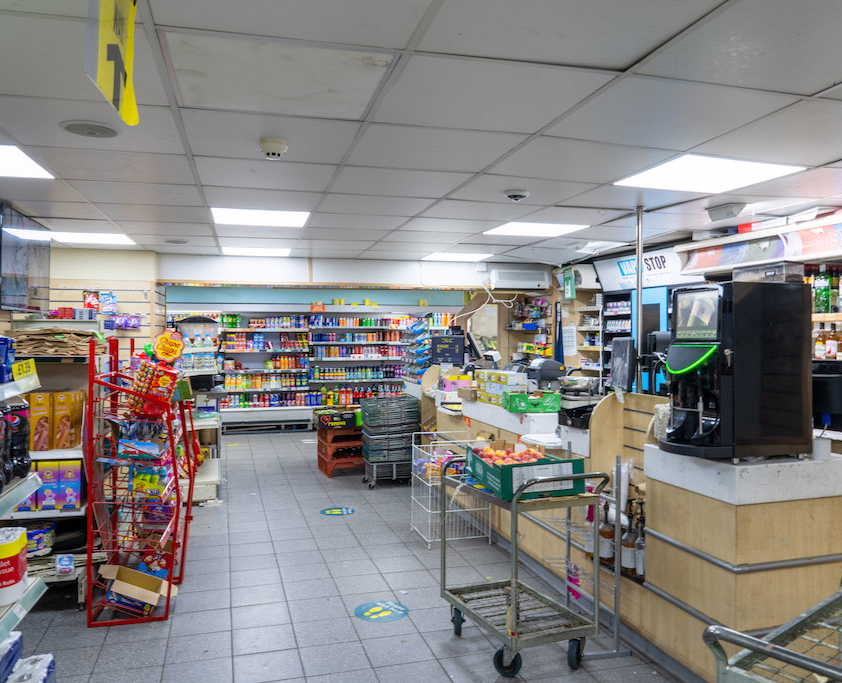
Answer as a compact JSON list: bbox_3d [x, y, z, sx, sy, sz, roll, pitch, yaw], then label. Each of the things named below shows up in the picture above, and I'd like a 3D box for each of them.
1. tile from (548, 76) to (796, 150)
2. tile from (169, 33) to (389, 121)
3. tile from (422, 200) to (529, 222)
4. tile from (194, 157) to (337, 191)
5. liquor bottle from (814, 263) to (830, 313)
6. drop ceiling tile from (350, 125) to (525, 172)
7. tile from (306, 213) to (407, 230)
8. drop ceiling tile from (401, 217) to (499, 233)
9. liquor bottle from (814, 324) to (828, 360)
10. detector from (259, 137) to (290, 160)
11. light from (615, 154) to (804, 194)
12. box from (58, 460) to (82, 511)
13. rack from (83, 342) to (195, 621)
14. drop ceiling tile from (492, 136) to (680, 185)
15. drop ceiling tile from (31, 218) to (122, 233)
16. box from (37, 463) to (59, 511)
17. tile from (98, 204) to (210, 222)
[{"bbox_3d":[0.771,-0.721,2.183,0.600,0.020,0.600,0,1,-14],"label":"tile"},{"bbox_3d":[-0.393,-0.724,1.888,0.600,0.020,0.600,0,1,-14],"label":"tile"},{"bbox_3d":[0.331,-0.747,3.885,0.600,0.020,0.600,0,1,-14],"label":"tile"},{"bbox_3d":[-0.694,-0.749,3.045,0.595,0.025,0.595,0,1,-14],"label":"tile"},{"bbox_3d":[2.363,-0.307,4.020,0.075,0.292,0.085,0,0,-37],"label":"liquor bottle"},{"bbox_3d":[0.036,-0.733,2.595,0.600,0.020,0.600,0,1,-14],"label":"drop ceiling tile"},{"bbox_3d":[-0.408,-0.770,4.365,0.600,0.020,0.600,0,1,-14],"label":"tile"},{"bbox_3d":[0.203,-0.768,4.500,0.595,0.025,0.595,0,1,-14],"label":"drop ceiling tile"},{"bbox_3d":[2.358,0.031,4.020,0.075,0.283,0.077,0,0,-37],"label":"liquor bottle"},{"bbox_3d":[-0.532,-0.696,2.477,0.106,0.062,0.106,0,1,-14],"label":"detector"},{"bbox_3d":[1.212,-0.722,2.945,0.590,0.030,0.590,0,0,-14],"label":"light"},{"bbox_3d":[-1.948,0.792,3.823,0.108,0.263,0.110,0,1,-15],"label":"box"},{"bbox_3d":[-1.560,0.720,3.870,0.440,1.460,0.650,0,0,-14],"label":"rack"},{"bbox_3d":[0.627,-0.739,2.785,0.600,0.020,0.600,1,1,-14],"label":"drop ceiling tile"},{"bbox_3d":[-2.304,-0.770,4.518,0.600,0.020,0.600,0,0,-14],"label":"drop ceiling tile"},{"bbox_3d":[-2.053,0.793,3.793,0.108,0.265,0.110,0,1,-15],"label":"box"},{"bbox_3d":[-1.575,-0.765,4.084,0.600,0.020,0.600,0,0,-14],"label":"tile"}]

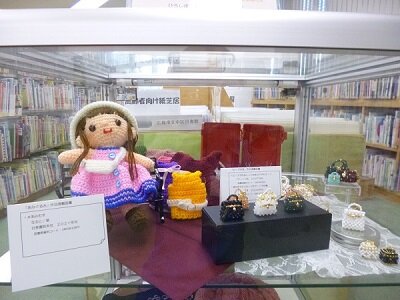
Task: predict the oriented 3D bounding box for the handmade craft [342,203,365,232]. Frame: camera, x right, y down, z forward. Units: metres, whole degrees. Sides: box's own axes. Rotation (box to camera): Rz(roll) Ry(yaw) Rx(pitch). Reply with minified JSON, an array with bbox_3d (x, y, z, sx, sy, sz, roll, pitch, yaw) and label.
[{"bbox_3d":[0.292,0.126,0.529,0.038,0.050,0.019,3,10,14],"label":"handmade craft"}]

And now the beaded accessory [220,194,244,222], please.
[{"bbox_3d":[0.053,0.094,0.456,0.033,0.041,0.025,-2,10,-12],"label":"beaded accessory"}]

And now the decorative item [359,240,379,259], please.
[{"bbox_3d":[0.281,0.166,0.467,0.032,0.027,0.024,3,10,15],"label":"decorative item"}]

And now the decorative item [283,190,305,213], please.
[{"bbox_3d":[0.163,0.090,0.493,0.034,0.036,0.025,-1,10,-8],"label":"decorative item"}]

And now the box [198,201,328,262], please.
[{"bbox_3d":[0.118,0.140,0.499,0.209,0.065,0.082,-2,10,-14],"label":"box"}]

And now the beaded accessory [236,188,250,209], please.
[{"bbox_3d":[0.076,0.087,0.507,0.025,0.036,0.017,-2,10,-12],"label":"beaded accessory"}]

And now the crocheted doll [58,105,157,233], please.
[{"bbox_3d":[-0.186,0.027,0.578,0.196,0.250,0.132,-3,10,-18],"label":"crocheted doll"}]

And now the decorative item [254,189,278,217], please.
[{"bbox_3d":[0.111,0.088,0.480,0.040,0.043,0.025,-1,10,-8],"label":"decorative item"}]

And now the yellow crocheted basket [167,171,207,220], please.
[{"bbox_3d":[-0.032,0.097,0.626,0.089,0.106,0.047,-1,10,-6],"label":"yellow crocheted basket"}]

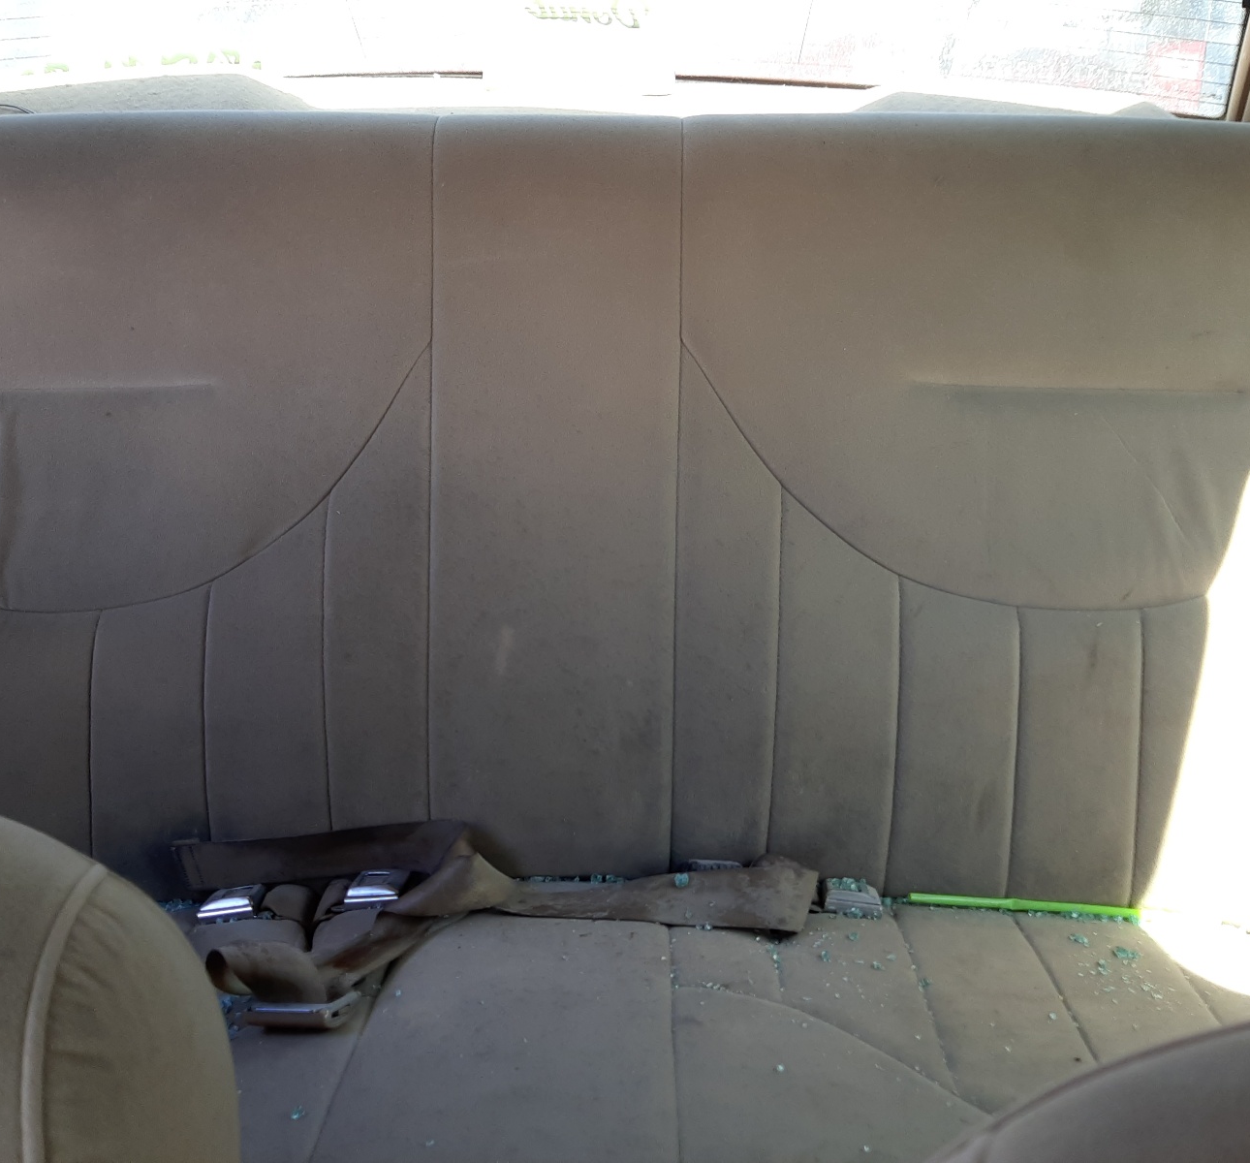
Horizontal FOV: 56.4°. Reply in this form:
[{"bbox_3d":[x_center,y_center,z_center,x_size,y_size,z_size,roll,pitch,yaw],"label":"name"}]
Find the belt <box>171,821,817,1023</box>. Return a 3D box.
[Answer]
[{"bbox_3d":[-0.110,0.266,0.910,0.530,0.080,0.160,1,25,1],"label":"belt"}]

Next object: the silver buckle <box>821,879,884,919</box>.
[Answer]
[{"bbox_3d":[0.187,0.259,0.950,0.049,0.018,0.050,6,12,1],"label":"silver buckle"}]

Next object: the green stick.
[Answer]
[{"bbox_3d":[0.328,0.267,0.957,0.186,0.009,0.009,3,25,2],"label":"green stick"}]

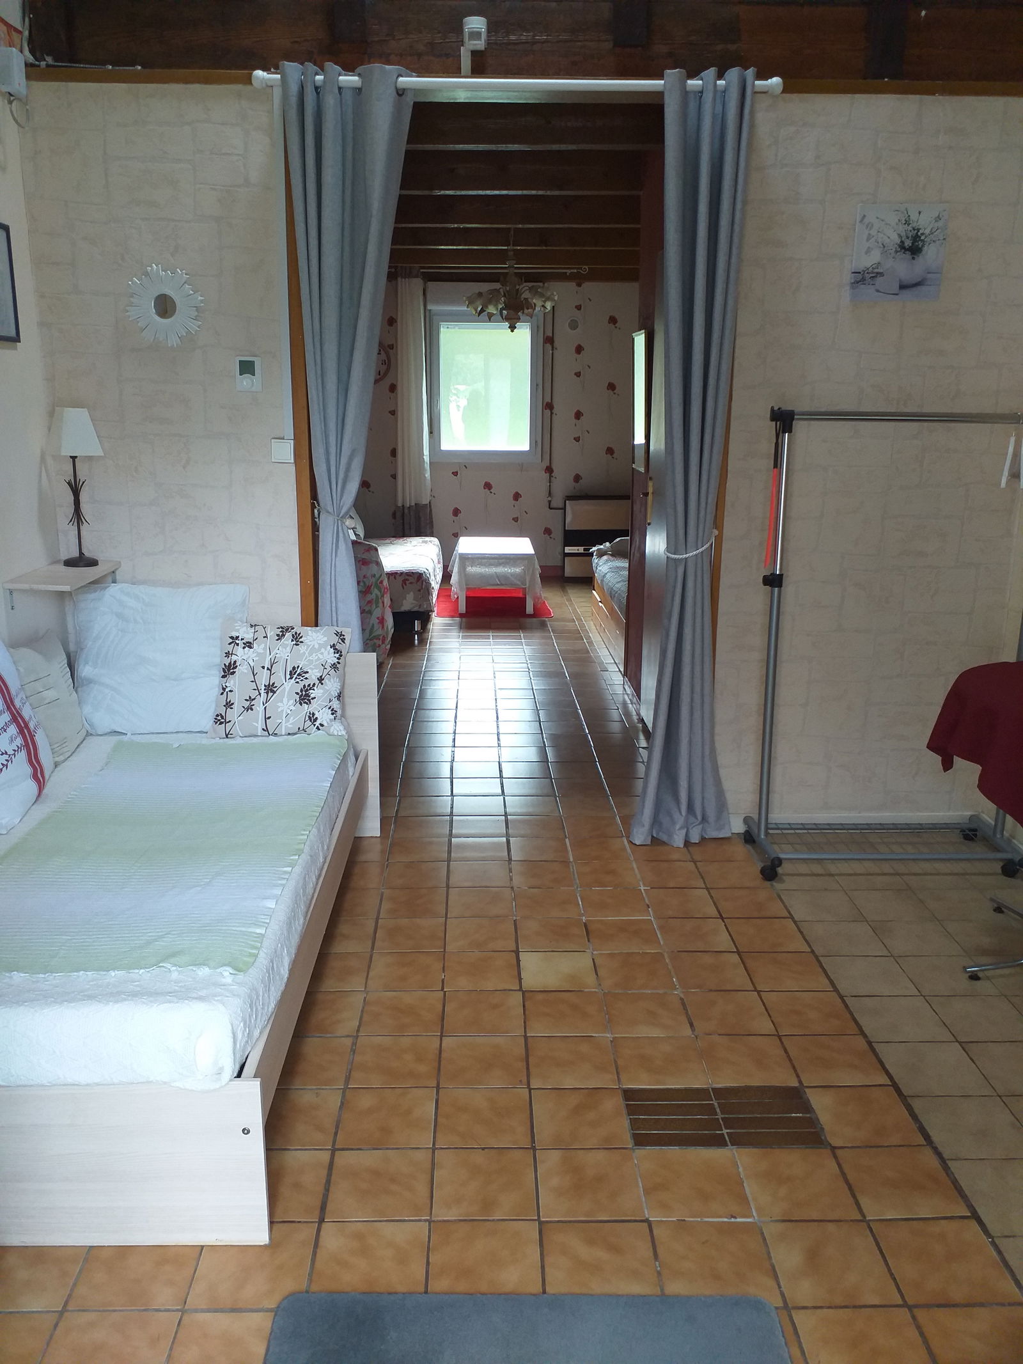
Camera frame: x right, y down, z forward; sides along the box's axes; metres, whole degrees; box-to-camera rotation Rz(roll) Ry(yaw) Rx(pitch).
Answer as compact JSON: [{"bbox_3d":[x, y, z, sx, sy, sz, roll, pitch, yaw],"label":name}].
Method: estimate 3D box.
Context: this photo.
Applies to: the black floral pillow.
[{"bbox_3d":[-0.768,-0.002,3.410,0.420,0.380,0.130,0,-5,-1],"label":"black floral pillow"}]

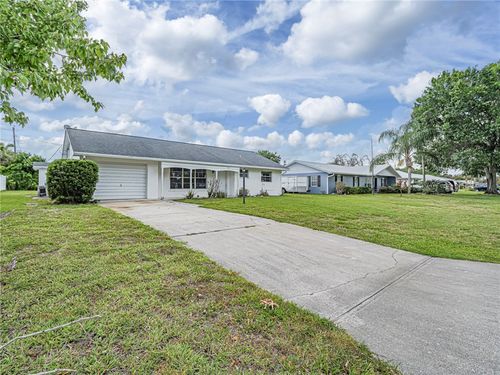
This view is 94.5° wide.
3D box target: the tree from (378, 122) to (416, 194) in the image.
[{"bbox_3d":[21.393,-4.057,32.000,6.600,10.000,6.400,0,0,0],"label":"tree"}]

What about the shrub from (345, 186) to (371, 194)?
[{"bbox_3d":[14.513,0.432,31.200,5.000,1.050,1.300,0,0,-42],"label":"shrub"}]

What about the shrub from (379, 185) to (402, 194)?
[{"bbox_3d":[21.049,0.299,34.500,4.800,1.250,1.500,0,0,-42],"label":"shrub"}]

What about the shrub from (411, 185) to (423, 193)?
[{"bbox_3d":[27.738,0.283,38.500,2.100,1.300,1.700,0,0,-42],"label":"shrub"}]

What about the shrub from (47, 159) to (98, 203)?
[{"bbox_3d":[-8.164,-0.284,10.600,1.950,2.030,1.900,0,0,-42],"label":"shrub"}]

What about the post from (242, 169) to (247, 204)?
[{"bbox_3d":[-0.317,-0.046,13.300,0.230,2.090,0.230,0,0,-42],"label":"post"}]

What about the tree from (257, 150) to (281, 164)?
[{"bbox_3d":[2.635,-2.908,42.000,7.500,7.800,7.000,0,0,0],"label":"tree"}]

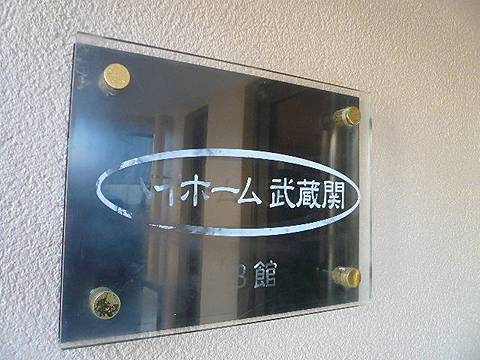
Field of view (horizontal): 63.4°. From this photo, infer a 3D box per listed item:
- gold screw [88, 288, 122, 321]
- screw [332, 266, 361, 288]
[{"bbox_3d":[-0.131,0.117,0.373,0.025,0.025,0.025,3,-4,-28],"label":"gold screw"},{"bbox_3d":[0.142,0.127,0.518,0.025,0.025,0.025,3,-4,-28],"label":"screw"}]

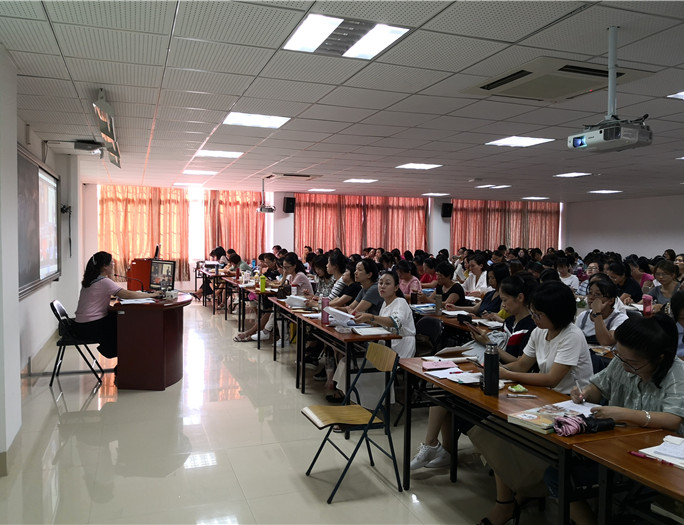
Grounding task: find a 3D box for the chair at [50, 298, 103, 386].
[{"bbox_3d":[-2.738,0.810,5.667,0.500,0.810,0.450,-1,3,-21],"label":"chair"}]

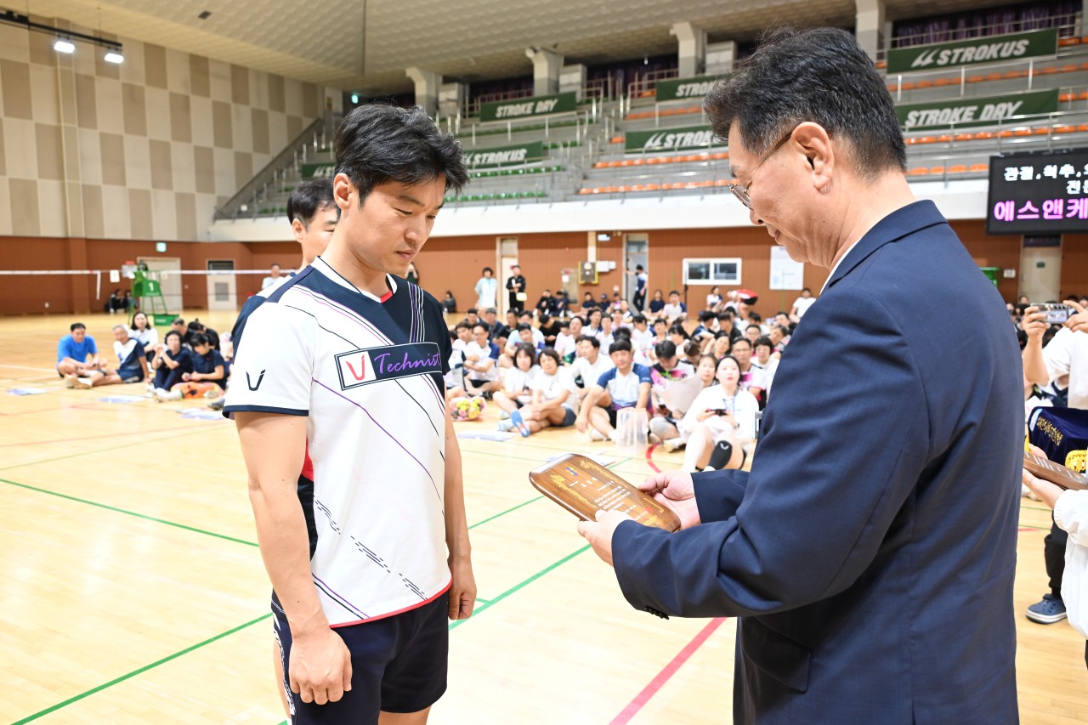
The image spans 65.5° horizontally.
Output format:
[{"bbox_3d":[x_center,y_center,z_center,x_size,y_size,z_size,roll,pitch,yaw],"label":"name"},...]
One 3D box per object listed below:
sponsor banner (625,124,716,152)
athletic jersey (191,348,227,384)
[{"bbox_3d":[4.513,-7.007,26.410,4.378,0.700,0.050,4,7,32],"label":"sponsor banner"},{"bbox_3d":[-4.320,0.066,10.900,0.420,0.450,0.320,1,6,9],"label":"athletic jersey"}]

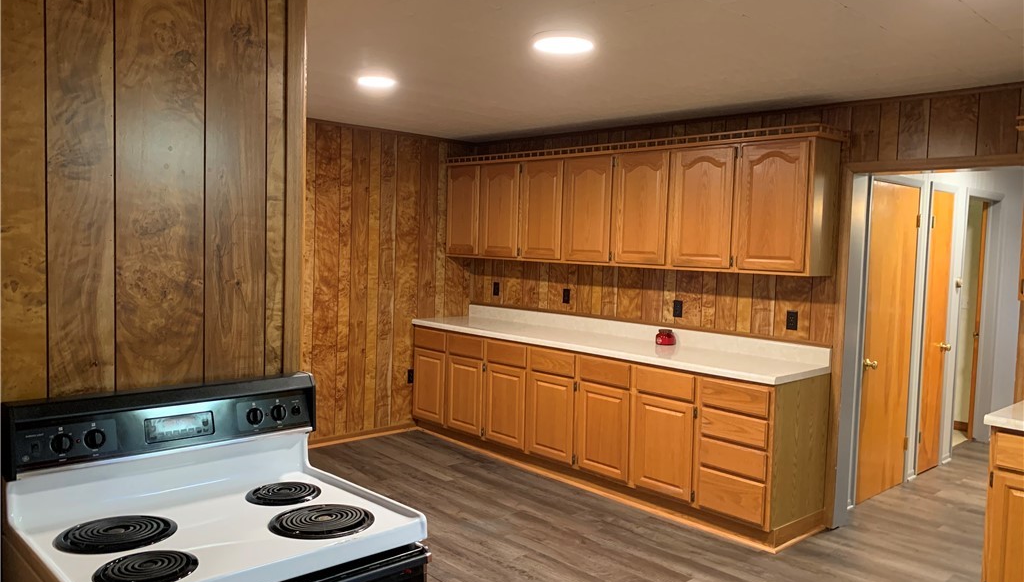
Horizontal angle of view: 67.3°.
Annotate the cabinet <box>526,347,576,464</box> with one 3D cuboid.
[{"bbox_3d":[0.478,0.753,5.306,0.604,0.745,0.450,-2,5,-42],"label":"cabinet"}]

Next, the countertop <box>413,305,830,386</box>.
[{"bbox_3d":[0.490,0.296,5.283,0.610,0.142,3.200,-2,5,-42],"label":"countertop"}]

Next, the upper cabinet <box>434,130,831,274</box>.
[{"bbox_3d":[0.630,-0.575,5.295,0.325,0.779,3.143,-2,6,-43],"label":"upper cabinet"}]

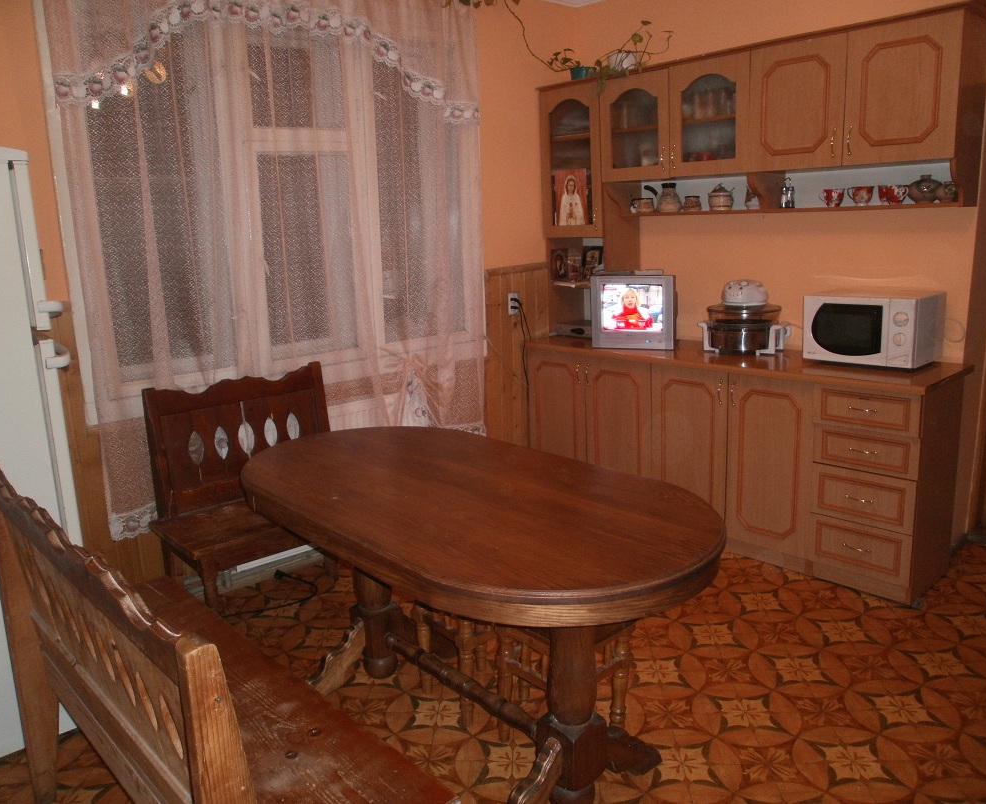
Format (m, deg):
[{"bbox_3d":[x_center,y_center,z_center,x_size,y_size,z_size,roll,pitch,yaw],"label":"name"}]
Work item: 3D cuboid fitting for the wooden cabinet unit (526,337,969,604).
[{"bbox_3d":[1.057,0.174,3.839,0.480,0.846,2.008,-15,18,-41],"label":"wooden cabinet unit"}]

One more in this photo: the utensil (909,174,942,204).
[{"bbox_3d":[1.674,-0.820,3.106,0.129,0.106,0.129,-15,18,-41],"label":"utensil"}]

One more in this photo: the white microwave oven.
[{"bbox_3d":[1.576,-0.303,3.341,0.317,0.286,0.441,-14,17,-42],"label":"white microwave oven"}]

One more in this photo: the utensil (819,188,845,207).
[{"bbox_3d":[1.421,-0.855,3.373,0.085,0.074,0.107,-15,18,-41],"label":"utensil"}]

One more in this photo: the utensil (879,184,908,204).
[{"bbox_3d":[1.591,-0.820,3.192,0.088,0.075,0.110,-15,18,-41],"label":"utensil"}]

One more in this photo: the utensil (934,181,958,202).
[{"bbox_3d":[1.767,-0.812,3.119,0.095,0.080,0.095,-14,17,-42],"label":"utensil"}]

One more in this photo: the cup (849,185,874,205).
[{"bbox_3d":[1.501,-0.841,3.287,0.083,0.078,0.105,-15,18,-41],"label":"cup"}]

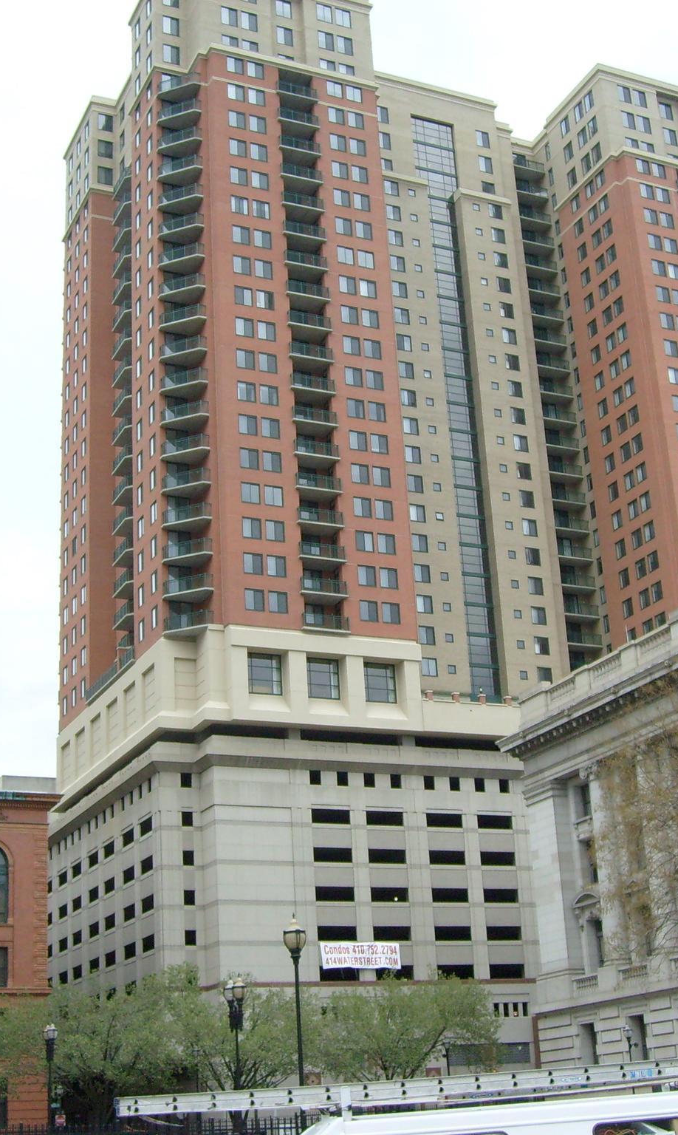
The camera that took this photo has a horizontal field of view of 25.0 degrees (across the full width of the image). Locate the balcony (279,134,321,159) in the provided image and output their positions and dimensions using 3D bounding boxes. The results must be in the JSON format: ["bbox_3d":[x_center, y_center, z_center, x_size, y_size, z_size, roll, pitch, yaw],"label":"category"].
[{"bbox_3d":[-3.594,-35.681,131.319,3.905,1.282,1.642,6,-23,-24],"label":"balcony"}]

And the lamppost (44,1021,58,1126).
[{"bbox_3d":[-10.507,19.854,55.655,0.480,6.261,1.150,6,-23,-24],"label":"lamppost"}]

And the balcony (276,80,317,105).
[{"bbox_3d":[-3.916,-41.011,133.372,3.905,1.282,1.642,6,-23,-24],"label":"balcony"}]

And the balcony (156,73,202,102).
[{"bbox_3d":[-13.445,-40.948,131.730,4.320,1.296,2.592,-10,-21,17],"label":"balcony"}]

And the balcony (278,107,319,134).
[{"bbox_3d":[-3.784,-38.300,132.222,3.946,1.296,2.074,6,-22,-25],"label":"balcony"}]

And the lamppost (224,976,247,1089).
[{"bbox_3d":[-2.843,14.882,43.456,0.480,6.211,1.150,6,-23,-24],"label":"lamppost"}]

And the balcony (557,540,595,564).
[{"bbox_3d":[22.003,-1.018,145.258,3.782,1.282,1.642,6,-23,-24],"label":"balcony"}]

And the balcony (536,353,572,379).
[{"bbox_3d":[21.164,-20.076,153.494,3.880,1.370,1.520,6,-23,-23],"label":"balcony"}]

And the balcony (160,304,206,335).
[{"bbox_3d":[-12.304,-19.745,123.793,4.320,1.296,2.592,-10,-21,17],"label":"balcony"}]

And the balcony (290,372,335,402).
[{"bbox_3d":[-2.399,-14.319,123.367,3.946,1.296,2.074,6,-22,-25],"label":"balcony"}]

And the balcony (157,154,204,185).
[{"bbox_3d":[-13.205,-33.180,128.474,4.435,1.282,1.872,-10,-22,18],"label":"balcony"}]

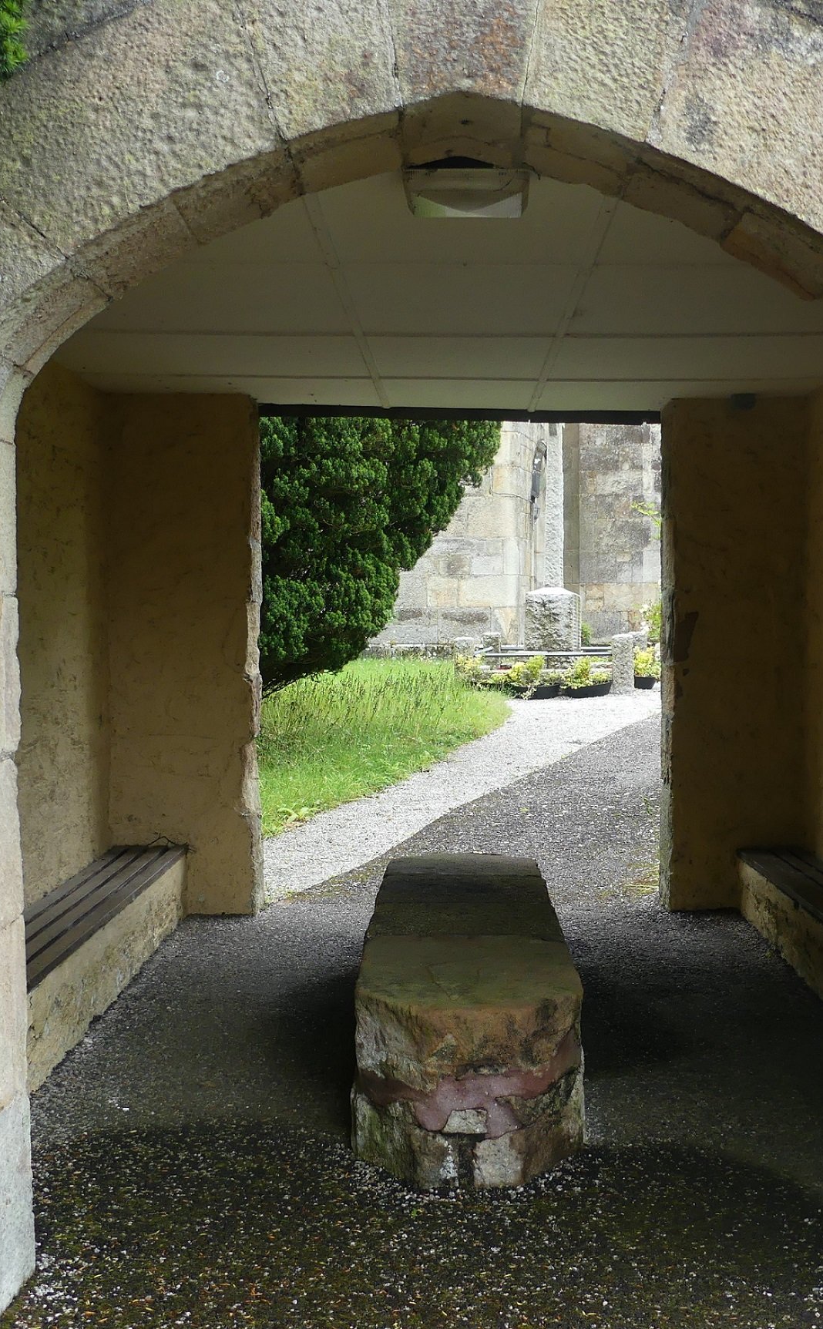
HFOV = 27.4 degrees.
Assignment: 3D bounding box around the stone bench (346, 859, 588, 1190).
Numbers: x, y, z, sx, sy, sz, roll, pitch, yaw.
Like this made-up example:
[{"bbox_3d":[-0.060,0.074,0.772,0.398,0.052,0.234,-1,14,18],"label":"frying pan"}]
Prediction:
[{"bbox_3d":[0.178,1.048,5.606,0.623,0.442,2.659,0,2,1],"label":"stone bench"}]

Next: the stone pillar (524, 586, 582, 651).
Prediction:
[{"bbox_3d":[1.794,-0.501,21.456,0.630,0.951,0.630,0,2,15],"label":"stone pillar"}]

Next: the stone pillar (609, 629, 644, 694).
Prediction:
[{"bbox_3d":[2.548,0.000,20.452,0.260,0.722,0.260,0,2,15],"label":"stone pillar"}]

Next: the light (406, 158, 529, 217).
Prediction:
[{"bbox_3d":[0.133,-1.131,4.053,0.285,0.105,0.190,0,2,1],"label":"light"}]

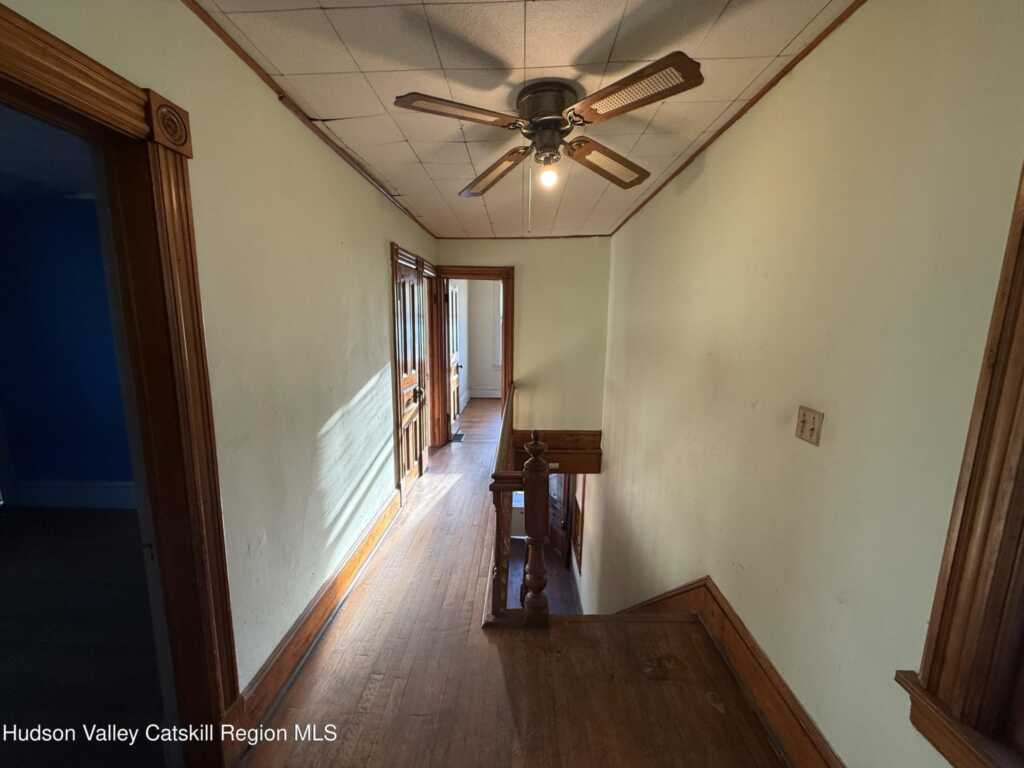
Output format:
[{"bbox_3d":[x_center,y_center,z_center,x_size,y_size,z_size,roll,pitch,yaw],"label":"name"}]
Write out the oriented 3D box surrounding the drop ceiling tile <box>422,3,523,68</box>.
[{"bbox_3d":[-0.106,-1.162,1.384,0.305,0.016,0.305,-1,8,2],"label":"drop ceiling tile"}]

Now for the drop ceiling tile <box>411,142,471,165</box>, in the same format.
[{"bbox_3d":[-0.391,-1.294,2.294,0.305,0.020,0.305,-1,8,2],"label":"drop ceiling tile"}]

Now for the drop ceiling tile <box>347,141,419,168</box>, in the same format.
[{"bbox_3d":[-0.695,-1.290,2.302,0.305,0.020,0.305,-1,8,2],"label":"drop ceiling tile"}]

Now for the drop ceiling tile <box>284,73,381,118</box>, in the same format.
[{"bbox_3d":[-0.709,-1.197,1.702,0.305,0.016,0.305,-1,8,2],"label":"drop ceiling tile"}]

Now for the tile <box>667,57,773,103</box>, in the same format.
[{"bbox_3d":[0.816,-1.222,1.661,0.305,0.016,0.305,-1,8,2],"label":"tile"}]

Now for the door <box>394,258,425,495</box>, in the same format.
[{"bbox_3d":[-0.925,-0.031,3.680,0.045,1.980,0.650,1,9,1],"label":"door"}]

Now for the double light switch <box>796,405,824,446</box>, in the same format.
[{"bbox_3d":[1.015,0.143,1.422,0.016,0.116,0.116,0,8,1],"label":"double light switch"}]

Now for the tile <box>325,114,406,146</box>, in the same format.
[{"bbox_3d":[-0.703,-1.245,2.001,0.305,0.020,0.305,-1,8,2],"label":"tile"}]

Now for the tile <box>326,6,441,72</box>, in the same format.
[{"bbox_3d":[-0.412,-1.157,1.392,0.305,0.016,0.305,-1,8,2],"label":"tile"}]

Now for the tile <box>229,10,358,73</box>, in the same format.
[{"bbox_3d":[-0.719,-1.156,1.398,0.305,0.020,0.305,-1,8,2],"label":"tile"}]

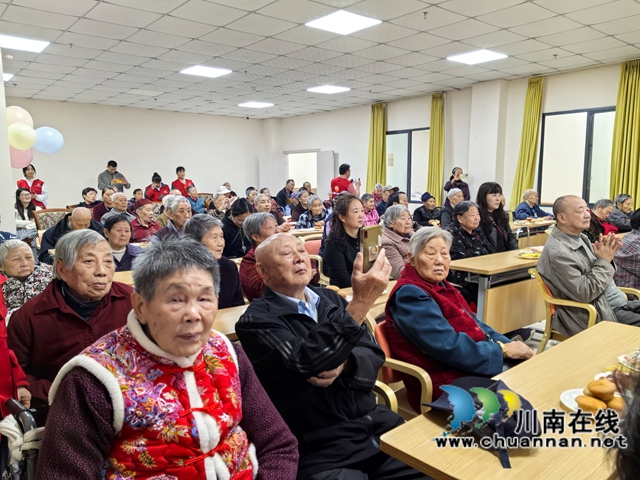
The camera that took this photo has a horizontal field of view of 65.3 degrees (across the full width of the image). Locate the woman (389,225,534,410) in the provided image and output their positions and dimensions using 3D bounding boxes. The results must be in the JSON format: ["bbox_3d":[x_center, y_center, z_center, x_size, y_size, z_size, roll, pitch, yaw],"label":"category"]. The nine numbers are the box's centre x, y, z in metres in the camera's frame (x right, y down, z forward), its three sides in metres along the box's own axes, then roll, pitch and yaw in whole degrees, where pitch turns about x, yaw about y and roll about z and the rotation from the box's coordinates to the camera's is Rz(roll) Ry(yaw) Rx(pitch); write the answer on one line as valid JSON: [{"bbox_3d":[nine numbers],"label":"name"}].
[{"bbox_3d":[0.562,0.563,1.985,0.500,1.200,0.700,-6,9,-40],"label":"woman"}]

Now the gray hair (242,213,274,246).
[{"bbox_3d":[-0.373,-0.070,3.030,0.210,0.210,0.190,3,8,28],"label":"gray hair"}]

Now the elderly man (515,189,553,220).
[{"bbox_3d":[3.050,-0.127,7.100,0.500,1.200,0.750,-6,9,-39],"label":"elderly man"}]

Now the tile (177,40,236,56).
[{"bbox_3d":[-1.370,-2.324,6.053,0.600,0.020,0.600,-6,9,-39],"label":"tile"}]

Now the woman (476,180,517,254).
[{"bbox_3d":[1.540,0.186,4.138,0.500,1.308,0.700,-6,9,-39],"label":"woman"}]

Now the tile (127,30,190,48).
[{"bbox_3d":[-1.835,-2.283,5.671,0.600,0.020,0.600,-6,9,-39],"label":"tile"}]

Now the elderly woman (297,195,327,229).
[{"bbox_3d":[-0.104,0.034,6.456,0.500,1.180,0.660,-5,8,-31],"label":"elderly woman"}]

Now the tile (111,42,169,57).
[{"bbox_3d":[-2.211,-2.334,6.131,0.600,0.020,0.600,-6,9,-40],"label":"tile"}]

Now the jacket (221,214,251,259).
[{"bbox_3d":[-0.714,0.032,4.600,0.480,0.580,0.400,-6,9,-40],"label":"jacket"}]

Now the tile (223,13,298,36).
[{"bbox_3d":[-0.595,-2.222,5.143,0.600,0.020,0.600,-6,9,-40],"label":"tile"}]

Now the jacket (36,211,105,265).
[{"bbox_3d":[-2.231,0.040,4.504,0.600,0.620,0.500,-6,9,-39],"label":"jacket"}]

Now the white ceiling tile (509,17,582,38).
[{"bbox_3d":[2.395,-2.257,5.289,0.600,0.020,0.600,-6,9,-39],"label":"white ceiling tile"}]

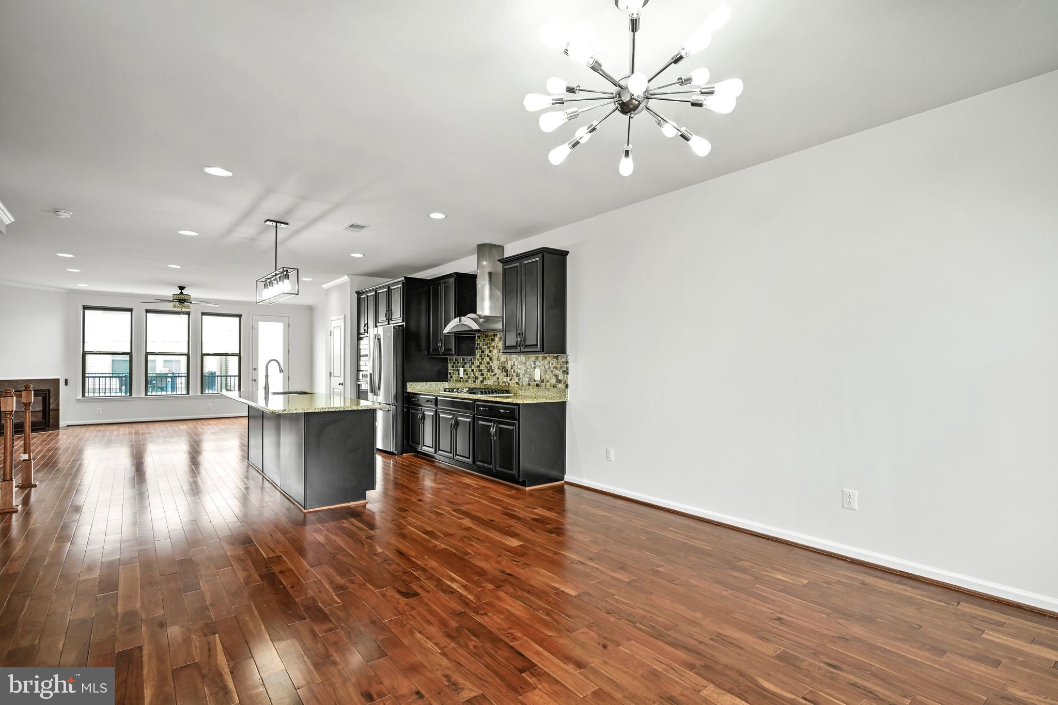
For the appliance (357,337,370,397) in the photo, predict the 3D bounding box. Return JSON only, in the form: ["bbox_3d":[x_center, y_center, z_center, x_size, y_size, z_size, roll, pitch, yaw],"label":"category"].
[{"bbox_3d":[-2.429,0.322,8.272,0.611,1.143,0.758,1,-2,-39],"label":"appliance"}]

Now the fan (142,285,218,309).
[{"bbox_3d":[-6.804,-1.065,9.787,1.300,0.448,1.300,1,-2,-39],"label":"fan"}]

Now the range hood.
[{"bbox_3d":[-0.582,-0.770,6.122,0.540,1.120,0.910,1,-2,-39],"label":"range hood"}]

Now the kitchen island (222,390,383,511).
[{"bbox_3d":[-2.638,0.956,5.550,0.955,0.900,2.900,1,-2,-39],"label":"kitchen island"}]

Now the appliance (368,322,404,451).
[{"bbox_3d":[-1.863,0.554,7.430,0.780,1.785,0.900,1,-2,-39],"label":"appliance"}]

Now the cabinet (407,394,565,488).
[{"bbox_3d":[-0.673,0.979,6.175,0.627,0.850,2.610,1,-2,-39],"label":"cabinet"}]

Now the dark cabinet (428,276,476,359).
[{"bbox_3d":[-1.081,-0.484,6.923,0.356,1.100,0.857,1,-2,-39],"label":"dark cabinet"}]

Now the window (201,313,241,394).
[{"bbox_3d":[-7.243,0.029,11.777,0.806,1.872,0.098,1,-2,-39],"label":"window"}]

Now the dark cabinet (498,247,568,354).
[{"bbox_3d":[0.039,-0.515,5.546,0.356,1.100,0.793,1,-2,-39],"label":"dark cabinet"}]

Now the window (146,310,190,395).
[{"bbox_3d":[-7.963,0.004,11.009,0.800,1.850,0.100,1,-2,-39],"label":"window"}]

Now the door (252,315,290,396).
[{"bbox_3d":[-6.424,0.311,12.431,0.819,2.440,0.089,1,-2,-39],"label":"door"}]

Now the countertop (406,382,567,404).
[{"bbox_3d":[-0.636,0.467,6.089,0.635,0.140,2.590,1,-2,-39],"label":"countertop"}]

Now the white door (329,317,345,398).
[{"bbox_3d":[-3.343,0.440,8.747,0.045,2.055,0.720,1,-2,-39],"label":"white door"}]

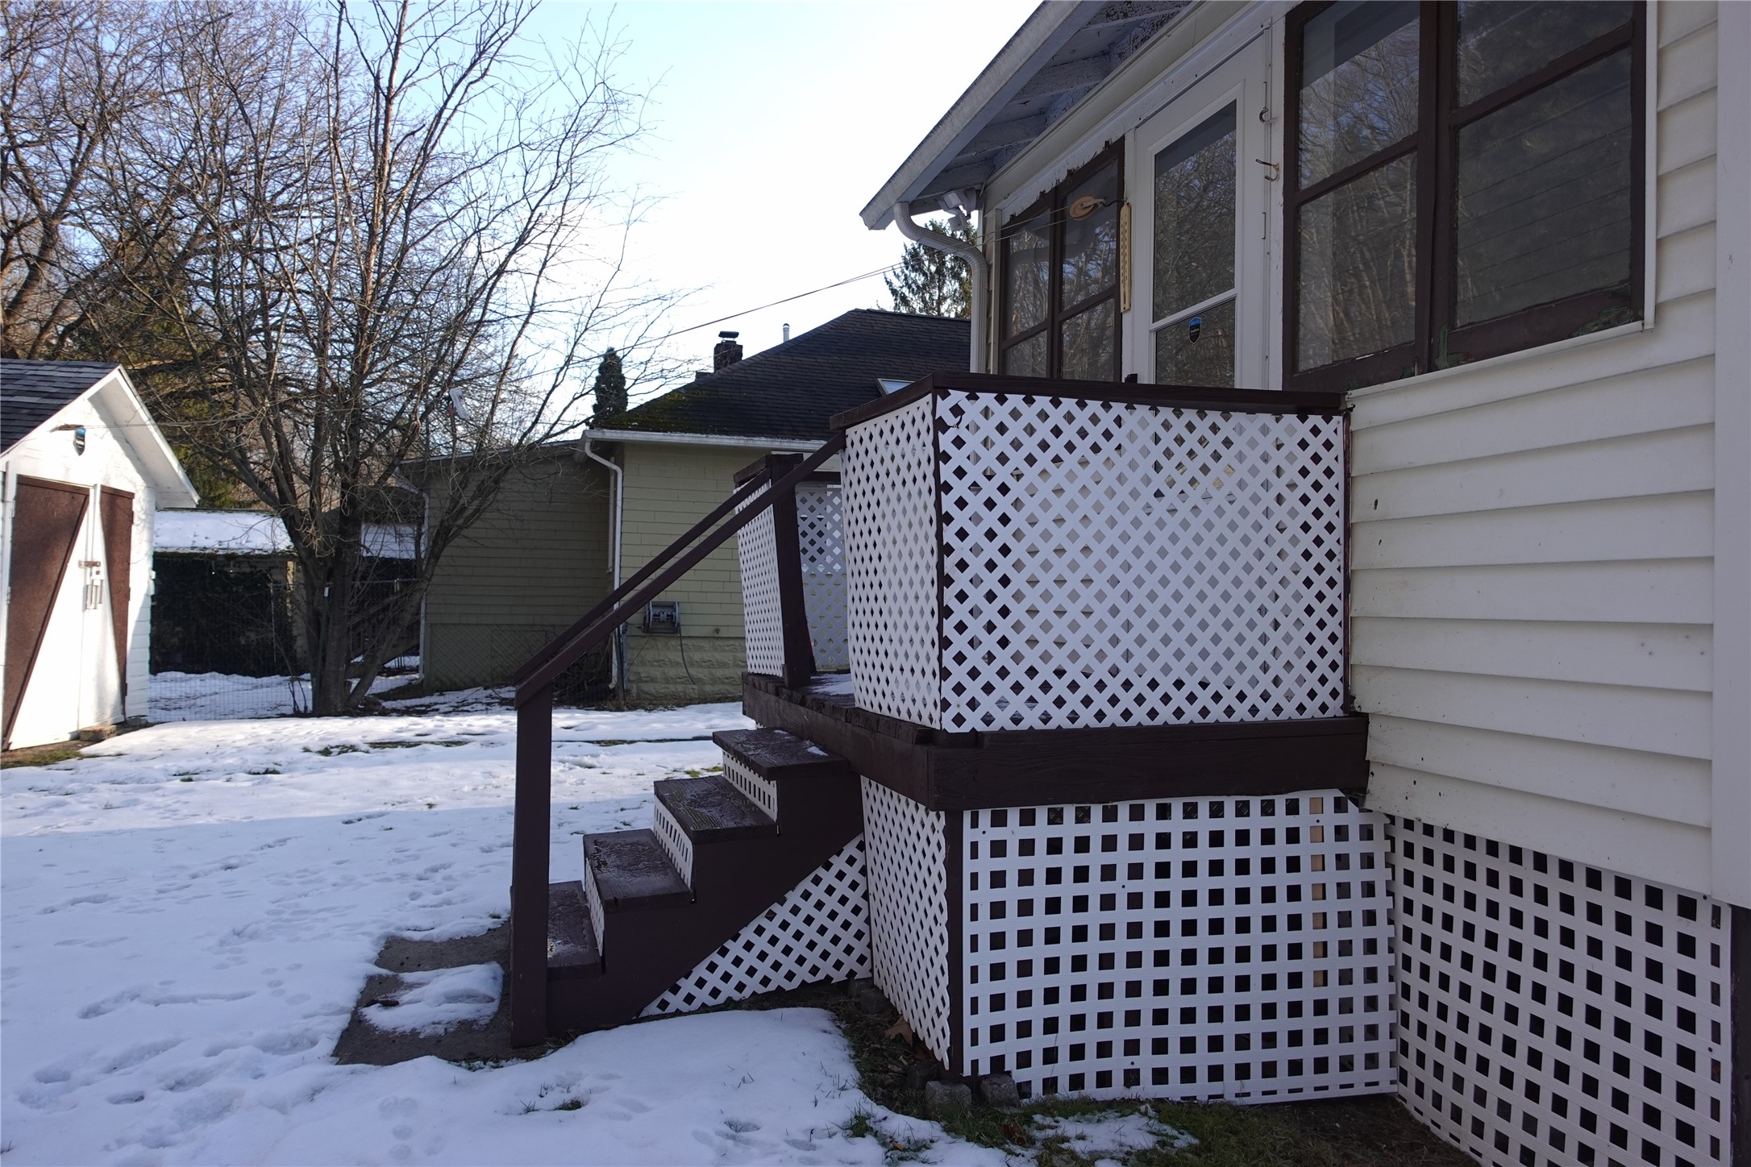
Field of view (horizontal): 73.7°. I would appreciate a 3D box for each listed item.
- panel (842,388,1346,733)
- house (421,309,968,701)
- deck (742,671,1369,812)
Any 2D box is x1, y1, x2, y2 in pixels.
[{"bbox_3d":[0.616,-0.055,3.427,1.208,0.865,0.789,0,-1,-17],"label":"panel"},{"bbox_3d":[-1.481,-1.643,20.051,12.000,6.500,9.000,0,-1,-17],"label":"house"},{"bbox_3d":[0.380,0.481,4.289,1.295,0.182,2.570,0,-1,-17],"label":"deck"}]

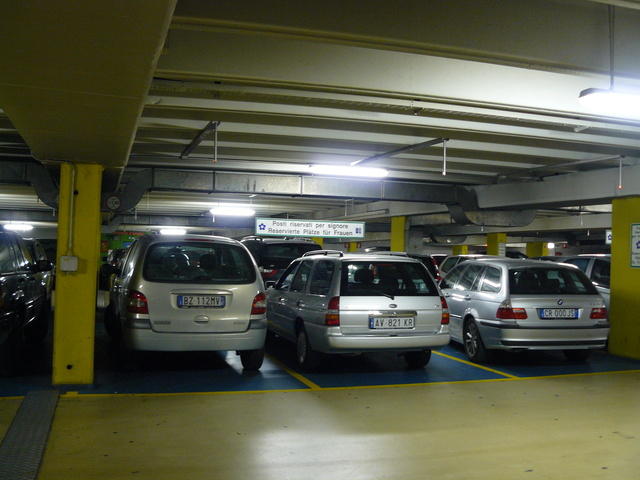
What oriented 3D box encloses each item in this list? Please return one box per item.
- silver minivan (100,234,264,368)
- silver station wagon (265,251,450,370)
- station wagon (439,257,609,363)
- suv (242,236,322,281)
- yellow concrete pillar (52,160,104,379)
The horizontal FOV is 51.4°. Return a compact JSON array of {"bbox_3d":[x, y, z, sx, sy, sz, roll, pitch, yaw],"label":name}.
[{"bbox_3d":[-1.967,0.738,9.065,1.730,1.630,4.170,2,-1,-20],"label":"silver minivan"},{"bbox_3d":[0.190,0.886,9.411,1.710,1.460,4.300,2,-1,-17],"label":"silver station wagon"},{"bbox_3d":[2.612,0.988,10.524,1.750,1.420,4.480,2,-1,-11],"label":"station wagon"},{"bbox_3d":[-1.163,0.823,15.030,1.860,1.710,4.600,2,-1,-18],"label":"suv"},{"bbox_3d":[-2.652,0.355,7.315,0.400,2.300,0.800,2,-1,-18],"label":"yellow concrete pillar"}]

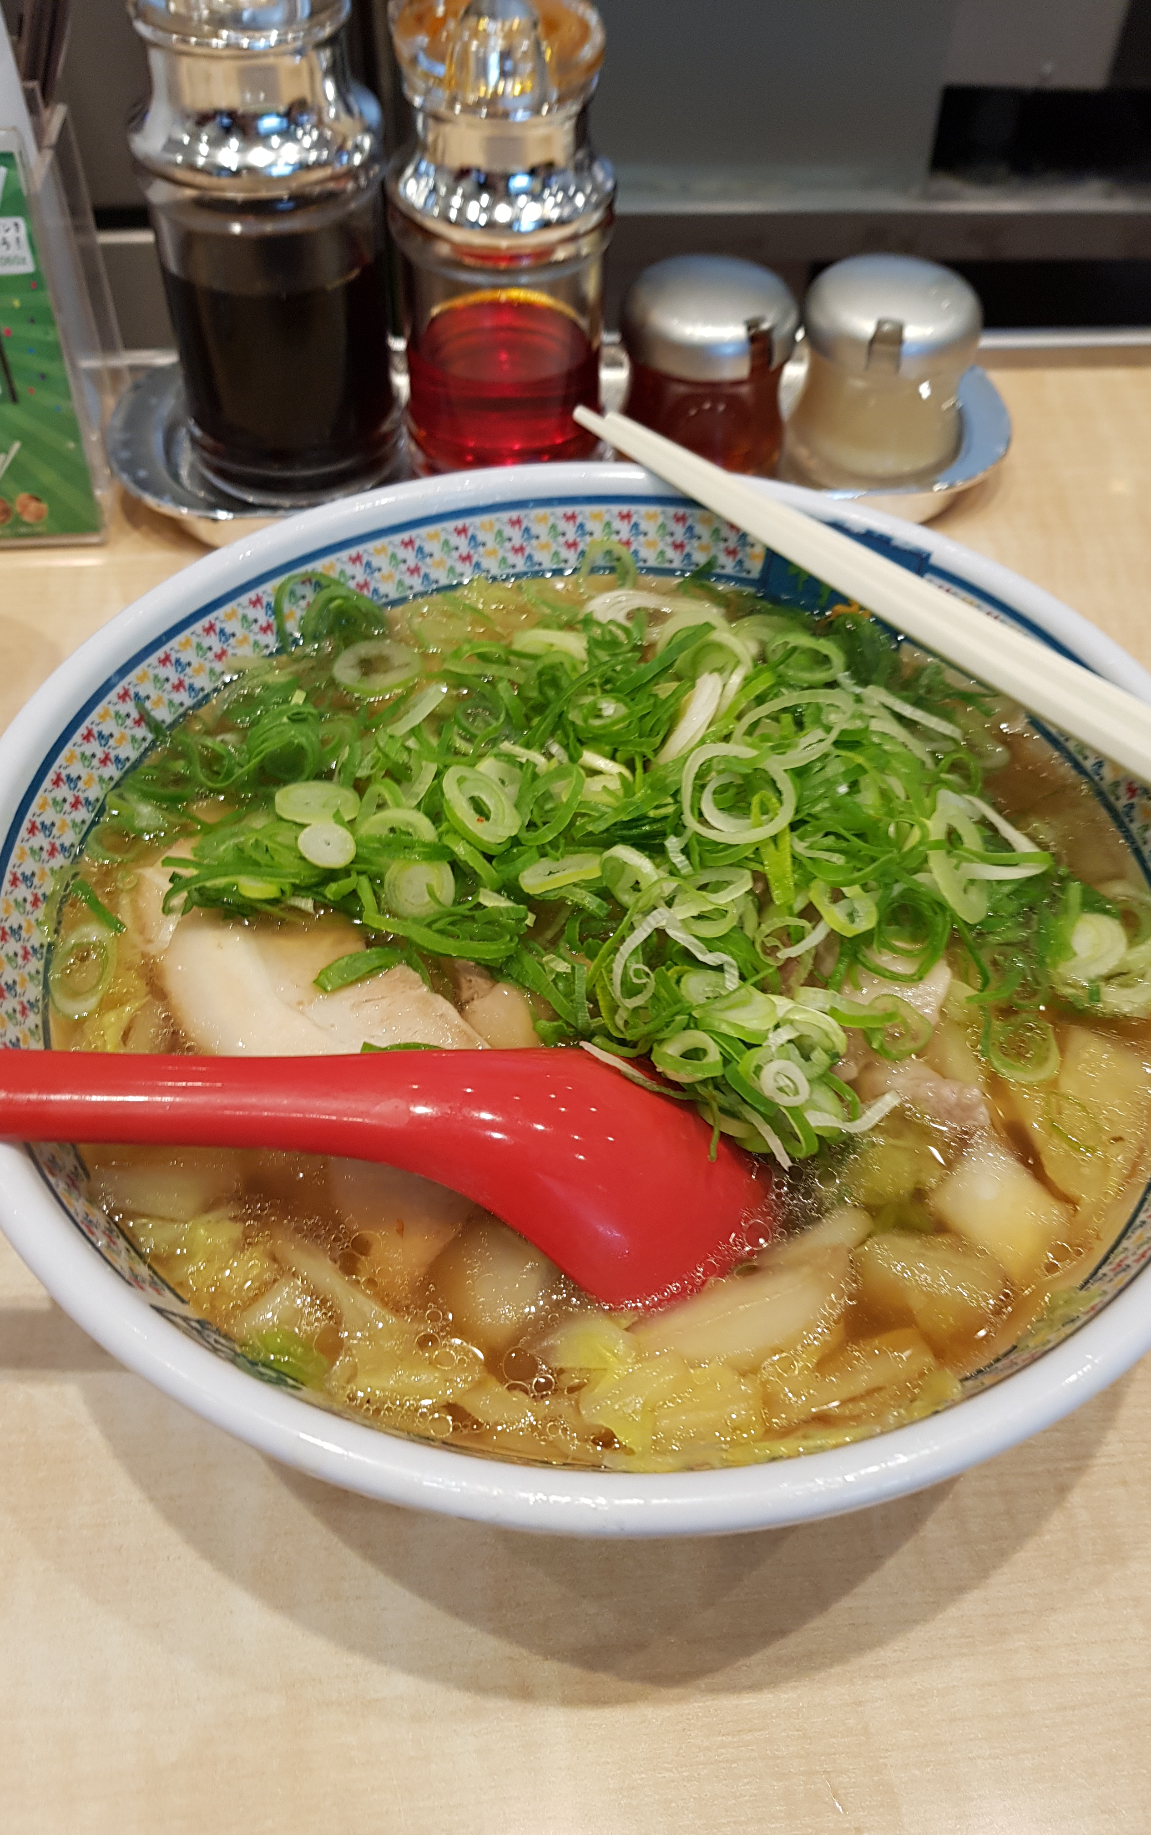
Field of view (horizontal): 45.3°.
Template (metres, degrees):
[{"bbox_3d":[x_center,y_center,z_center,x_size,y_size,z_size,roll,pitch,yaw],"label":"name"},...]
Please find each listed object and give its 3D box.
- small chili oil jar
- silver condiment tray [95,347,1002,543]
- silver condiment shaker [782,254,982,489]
[{"bbox_3d":[0.038,-0.160,0.406,0.053,0.059,0.053,0,50,0],"label":"small chili oil jar"},{"bbox_3d":[-0.003,-0.145,0.421,0.267,0.020,0.095,-3,50,-3],"label":"silver condiment tray"},{"bbox_3d":[0.091,-0.162,0.408,0.055,0.059,0.055,11,51,8],"label":"silver condiment shaker"}]

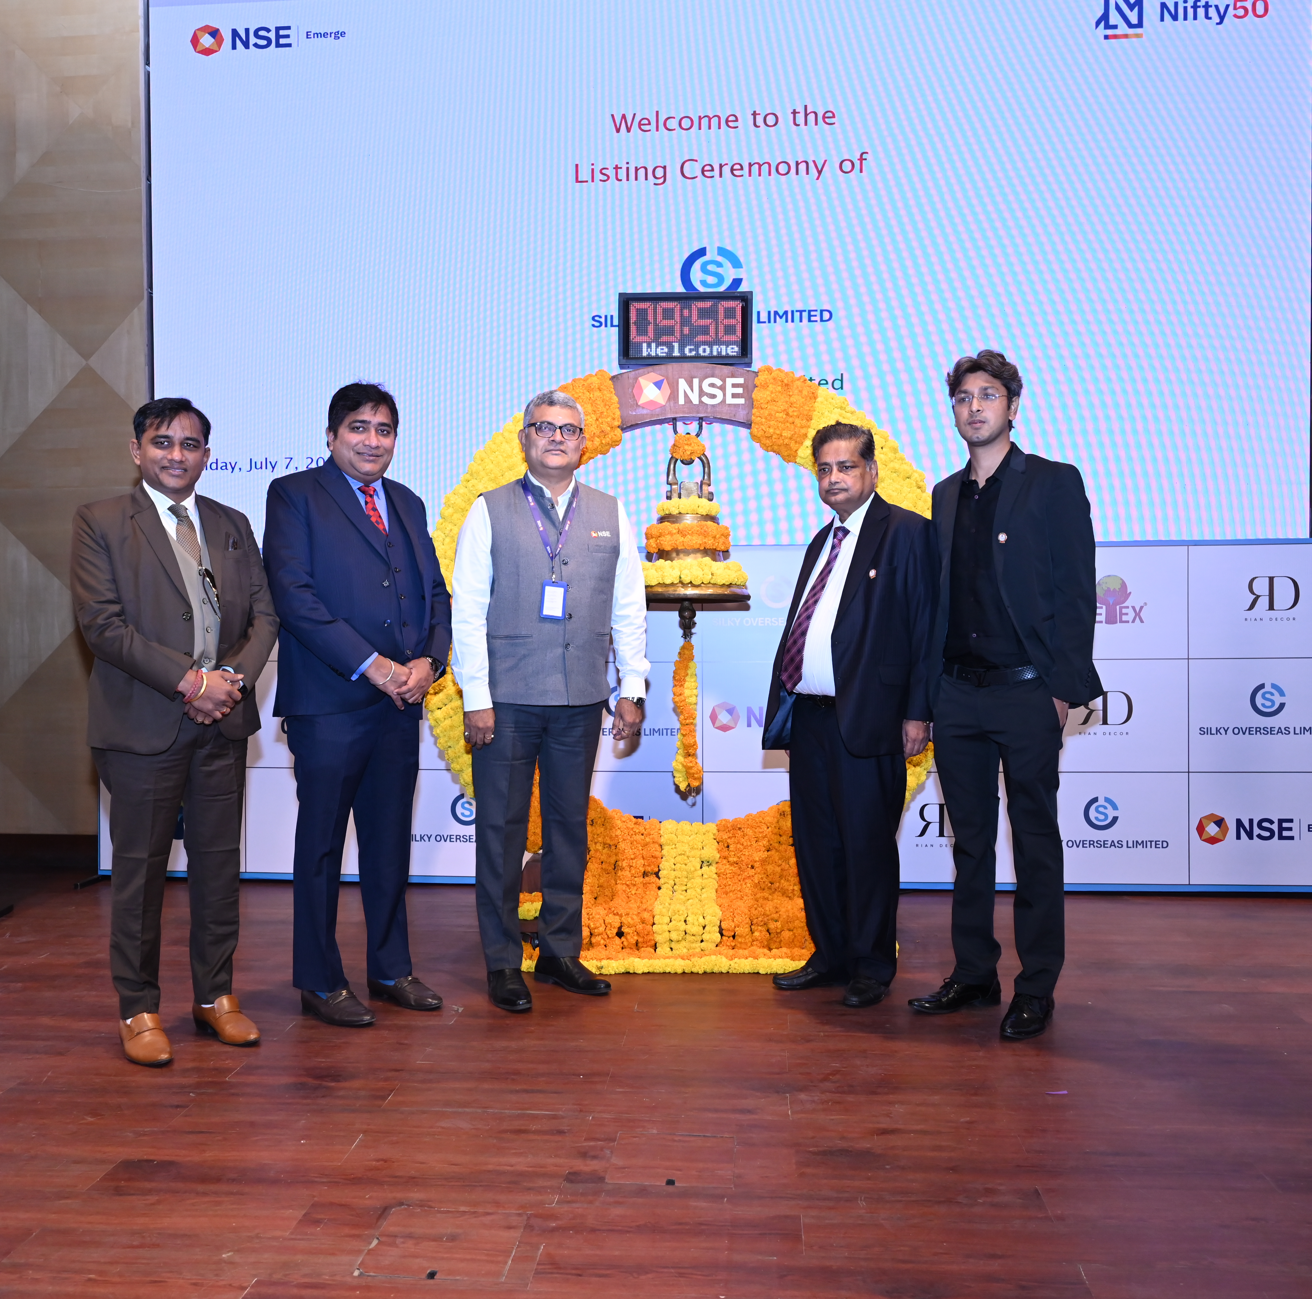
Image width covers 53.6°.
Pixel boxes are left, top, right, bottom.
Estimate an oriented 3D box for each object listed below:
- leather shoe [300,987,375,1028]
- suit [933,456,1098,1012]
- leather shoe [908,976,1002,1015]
[{"bbox_3d":[-0.868,0.966,3.565,0.290,0.105,0.107,1,1,37],"label":"leather shoe"},{"bbox_3d":[0.963,0.193,3.504,0.490,1.490,0.340,1,2,38],"label":"suit"},{"bbox_3d":[0.839,0.953,3.653,0.300,0.110,0.107,-1,1,-21],"label":"leather shoe"}]

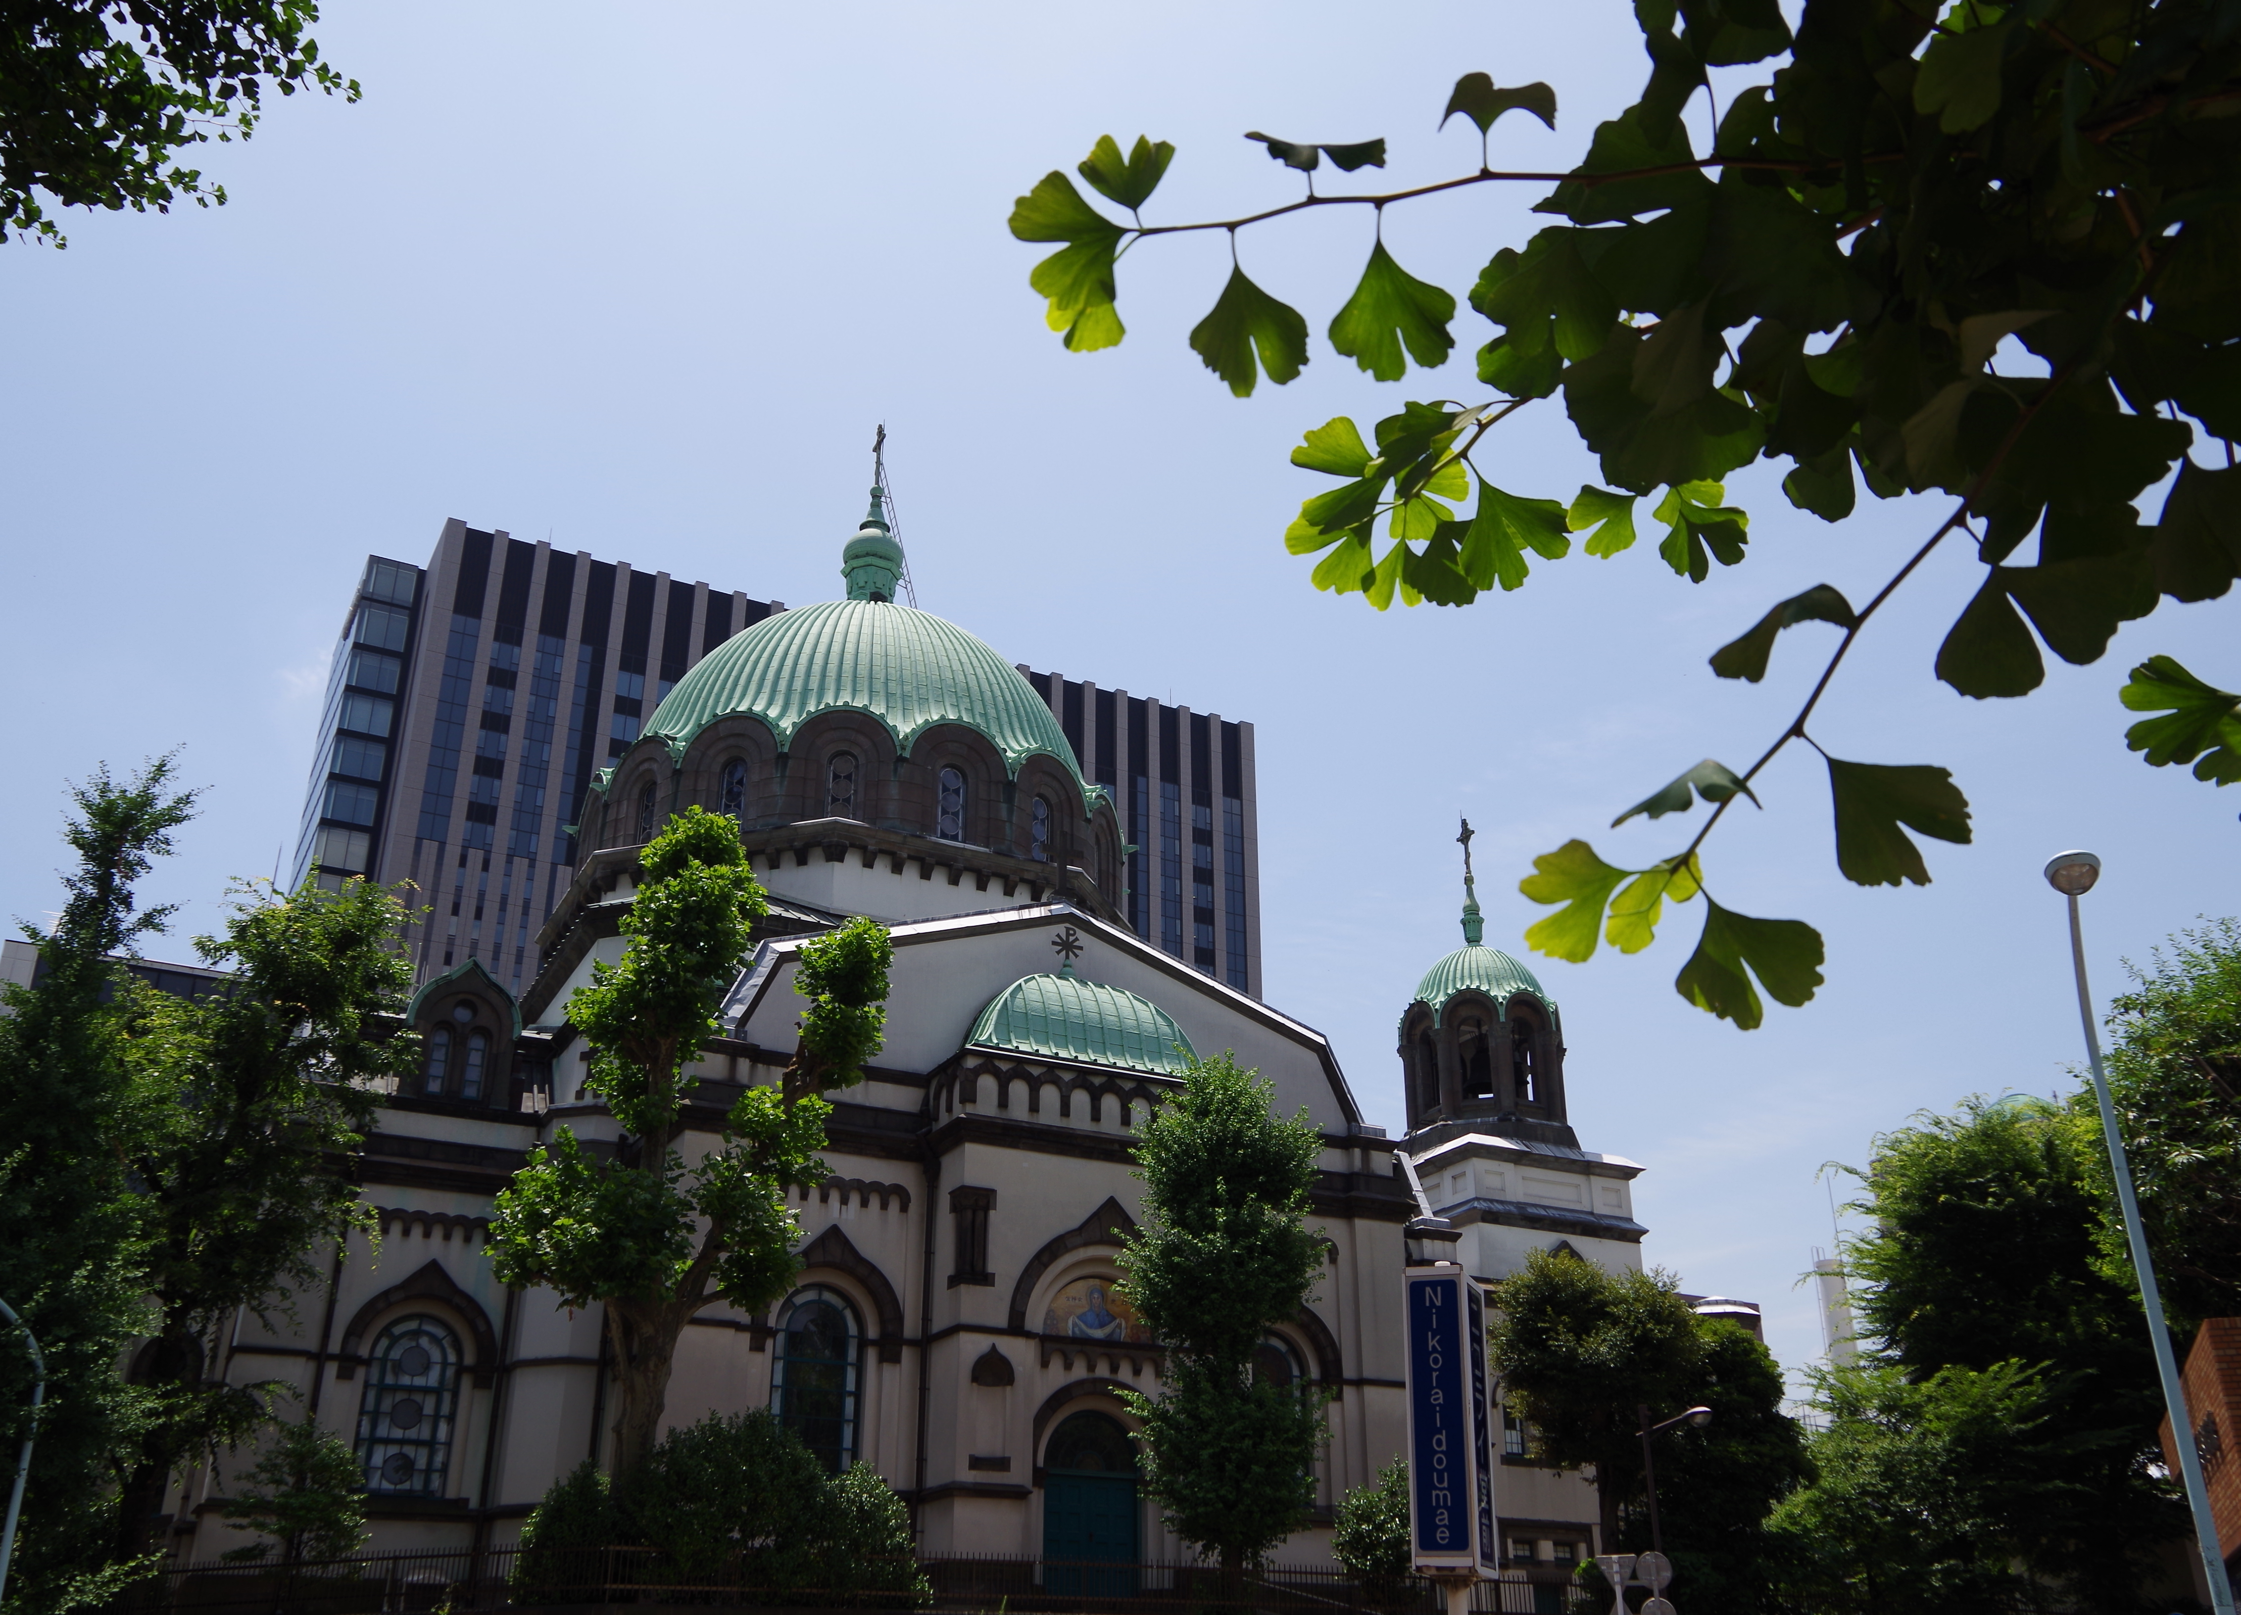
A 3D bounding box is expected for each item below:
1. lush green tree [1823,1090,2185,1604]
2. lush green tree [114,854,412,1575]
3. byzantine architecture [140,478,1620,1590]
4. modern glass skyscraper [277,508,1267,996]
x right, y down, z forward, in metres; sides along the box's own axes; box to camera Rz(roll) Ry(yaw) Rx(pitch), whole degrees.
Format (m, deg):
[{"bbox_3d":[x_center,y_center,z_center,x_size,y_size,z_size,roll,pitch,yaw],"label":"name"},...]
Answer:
[{"bbox_3d":[13.901,8.879,28.762,5.200,8.800,5.200,-10,-25,22],"label":"lush green tree"},{"bbox_3d":[-14.901,7.155,30.800,4.900,13.000,4.900,11,-26,-23],"label":"lush green tree"},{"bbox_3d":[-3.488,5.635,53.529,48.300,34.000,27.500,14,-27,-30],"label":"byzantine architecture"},{"bbox_3d":[-34.154,32.458,186.543,98.700,102.000,29.000,12,-26,-27],"label":"modern glass skyscraper"}]

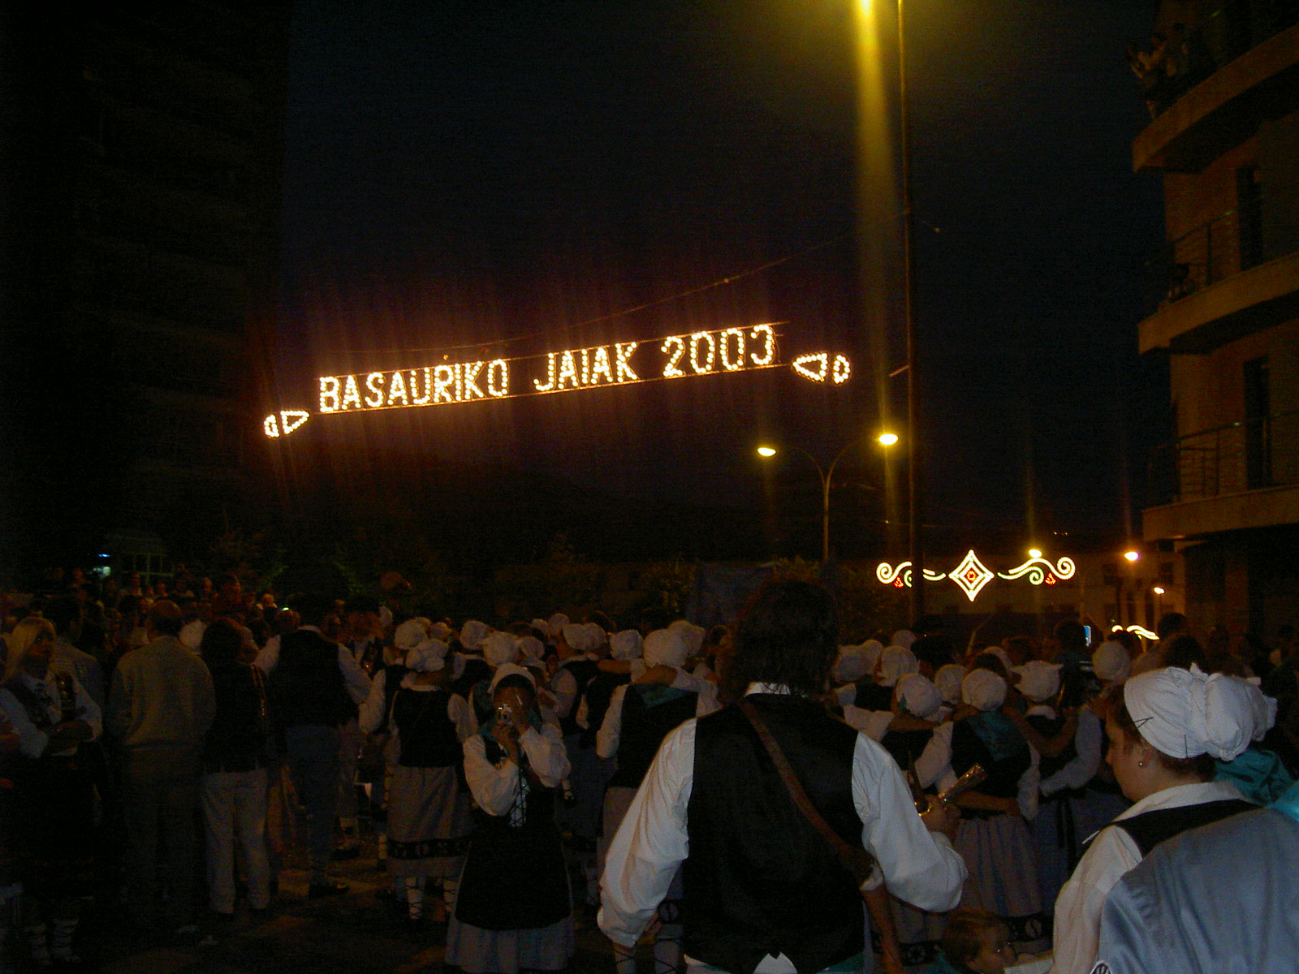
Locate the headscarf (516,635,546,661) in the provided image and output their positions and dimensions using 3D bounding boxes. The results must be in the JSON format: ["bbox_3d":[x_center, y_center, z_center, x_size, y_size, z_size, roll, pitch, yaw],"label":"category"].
[{"bbox_3d":[-0.826,1.110,10.100,0.210,0.200,0.230,2,-6,-20],"label":"headscarf"}]

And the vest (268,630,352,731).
[{"bbox_3d":[-2.041,1.156,8.800,0.460,0.570,0.270,0,-7,0],"label":"vest"}]

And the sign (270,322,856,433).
[{"bbox_3d":[-2.089,-1.782,25.276,11.540,1.190,0.150,-3,-7,25],"label":"sign"}]

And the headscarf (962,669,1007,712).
[{"bbox_3d":[1.444,0.878,6.300,0.195,0.180,0.230,1,-6,0],"label":"headscarf"}]

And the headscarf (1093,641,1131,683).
[{"bbox_3d":[2.306,0.873,7.300,0.190,0.200,0.230,2,-6,-15],"label":"headscarf"}]

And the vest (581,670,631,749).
[{"bbox_3d":[-0.214,1.212,8.000,0.360,0.460,0.250,0,-5,-5],"label":"vest"}]

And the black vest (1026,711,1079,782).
[{"bbox_3d":[2.037,1.309,7.300,0.370,0.460,0.250,0,-5,0],"label":"black vest"}]

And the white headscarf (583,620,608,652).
[{"bbox_3d":[-0.343,0.920,9.000,0.190,0.185,0.230,2,-6,-10],"label":"white headscarf"}]

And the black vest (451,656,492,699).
[{"bbox_3d":[-1.150,1.288,9.500,0.360,0.440,0.250,0,-5,0],"label":"black vest"}]

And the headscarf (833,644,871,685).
[{"bbox_3d":[1.129,0.998,8.200,0.230,0.210,0.250,2,-7,-17],"label":"headscarf"}]

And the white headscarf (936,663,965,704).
[{"bbox_3d":[1.615,1.052,7.800,0.210,0.220,0.230,0,-5,0],"label":"white headscarf"}]

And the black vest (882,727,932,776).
[{"bbox_3d":[1.213,1.275,6.900,0.350,0.440,0.240,0,-7,3],"label":"black vest"}]

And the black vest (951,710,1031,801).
[{"bbox_3d":[1.633,1.289,7.000,0.380,0.460,0.260,1,-7,-6],"label":"black vest"}]

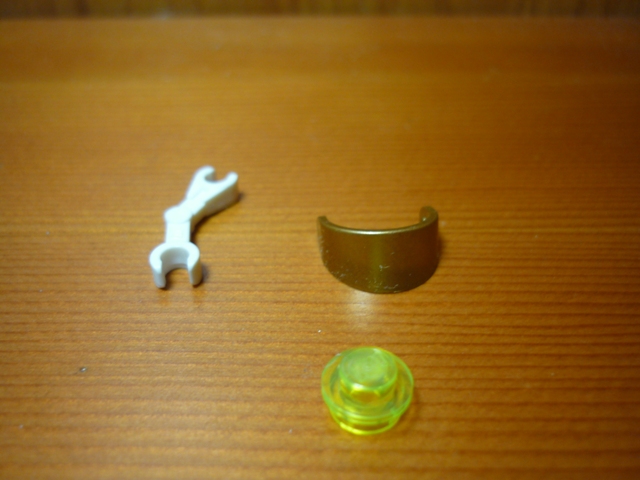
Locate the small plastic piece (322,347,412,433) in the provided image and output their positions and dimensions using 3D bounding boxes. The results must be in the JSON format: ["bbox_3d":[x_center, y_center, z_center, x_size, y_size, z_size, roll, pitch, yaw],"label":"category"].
[{"bbox_3d":[0.004,0.013,0.053,0.008,0.005,0.008,0,35,0],"label":"small plastic piece"}]

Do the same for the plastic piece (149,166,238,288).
[{"bbox_3d":[-0.016,-0.002,0.076,0.007,0.003,0.024,3,35,6],"label":"plastic piece"}]

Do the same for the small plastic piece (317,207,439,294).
[{"bbox_3d":[0.007,0.000,0.069,0.014,0.007,0.011,-6,36,-8],"label":"small plastic piece"}]

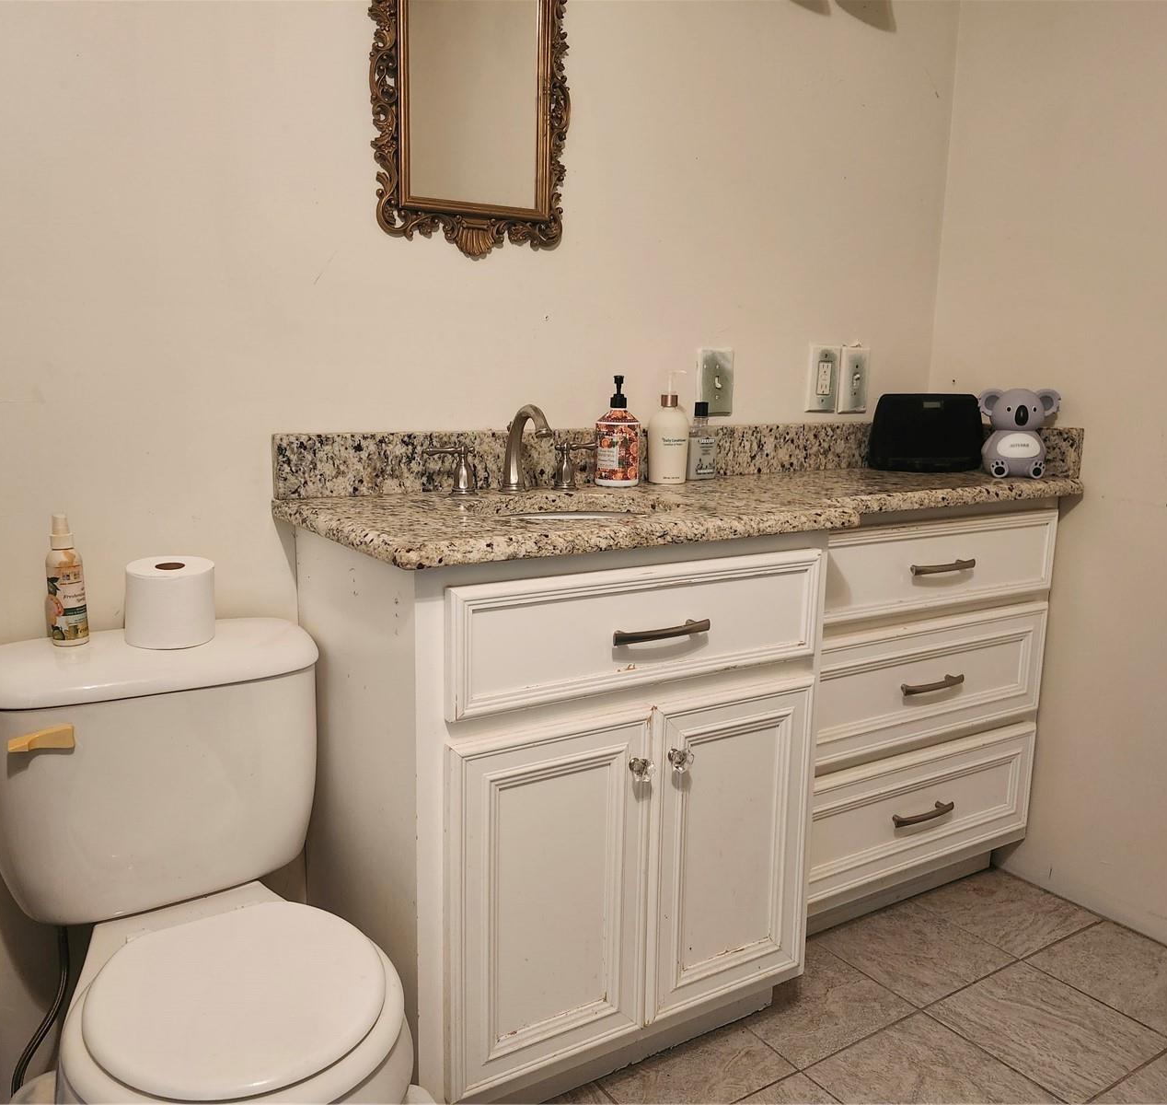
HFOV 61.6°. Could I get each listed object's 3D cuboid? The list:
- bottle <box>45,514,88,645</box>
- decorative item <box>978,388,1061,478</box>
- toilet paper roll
[{"bbox_3d":[-0.683,0.036,1.289,0.045,0.171,0.045,7,11,31],"label":"bottle"},{"bbox_3d":[0.915,-0.253,2.066,0.168,0.181,0.130,3,10,12],"label":"decorative item"},{"bbox_3d":[-0.554,0.066,1.315,0.108,0.105,0.108,-5,11,-32],"label":"toilet paper roll"}]

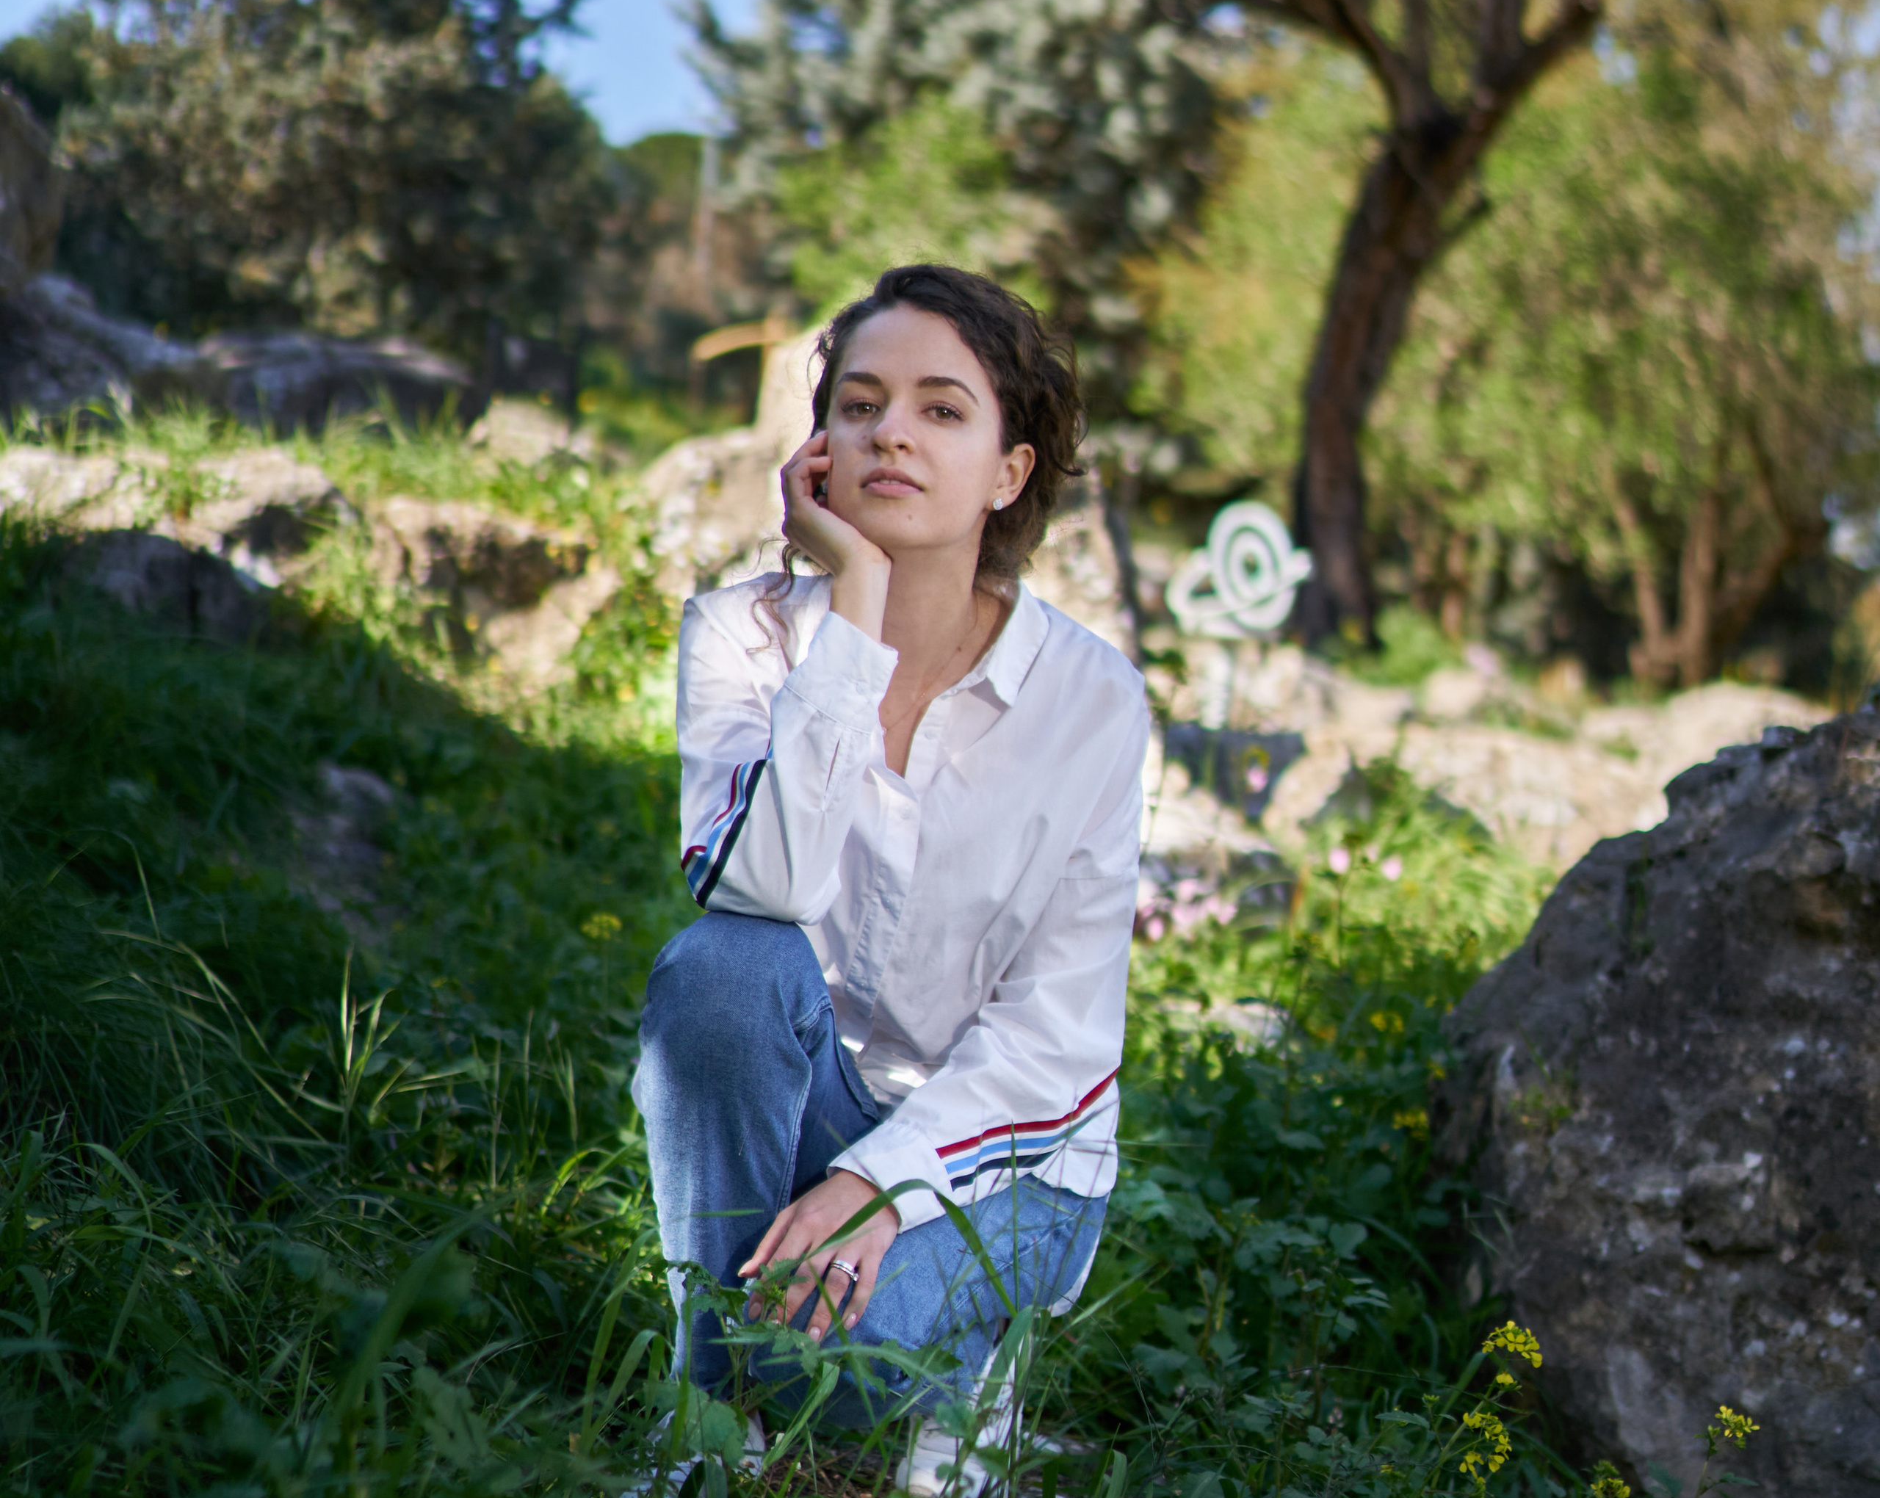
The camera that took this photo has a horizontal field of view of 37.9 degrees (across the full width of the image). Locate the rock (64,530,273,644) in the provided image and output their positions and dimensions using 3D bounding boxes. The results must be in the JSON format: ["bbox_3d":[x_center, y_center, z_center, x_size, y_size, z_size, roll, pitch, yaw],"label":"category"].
[{"bbox_3d":[-1.493,-0.313,5.300,0.420,0.240,0.330,0,5,0],"label":"rock"}]

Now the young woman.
[{"bbox_3d":[-0.042,0.108,2.270,0.460,1.030,0.600,1,5,15],"label":"young woman"}]

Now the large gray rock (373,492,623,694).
[{"bbox_3d":[-0.859,-0.300,5.300,0.490,0.400,0.420,0,5,0],"label":"large gray rock"}]

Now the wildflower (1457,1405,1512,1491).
[{"bbox_3d":[0.422,0.542,2.120,0.043,0.067,0.041,0,5,0],"label":"wildflower"}]

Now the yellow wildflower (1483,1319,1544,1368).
[{"bbox_3d":[0.449,0.467,2.150,0.048,0.038,0.046,0,5,0],"label":"yellow wildflower"}]

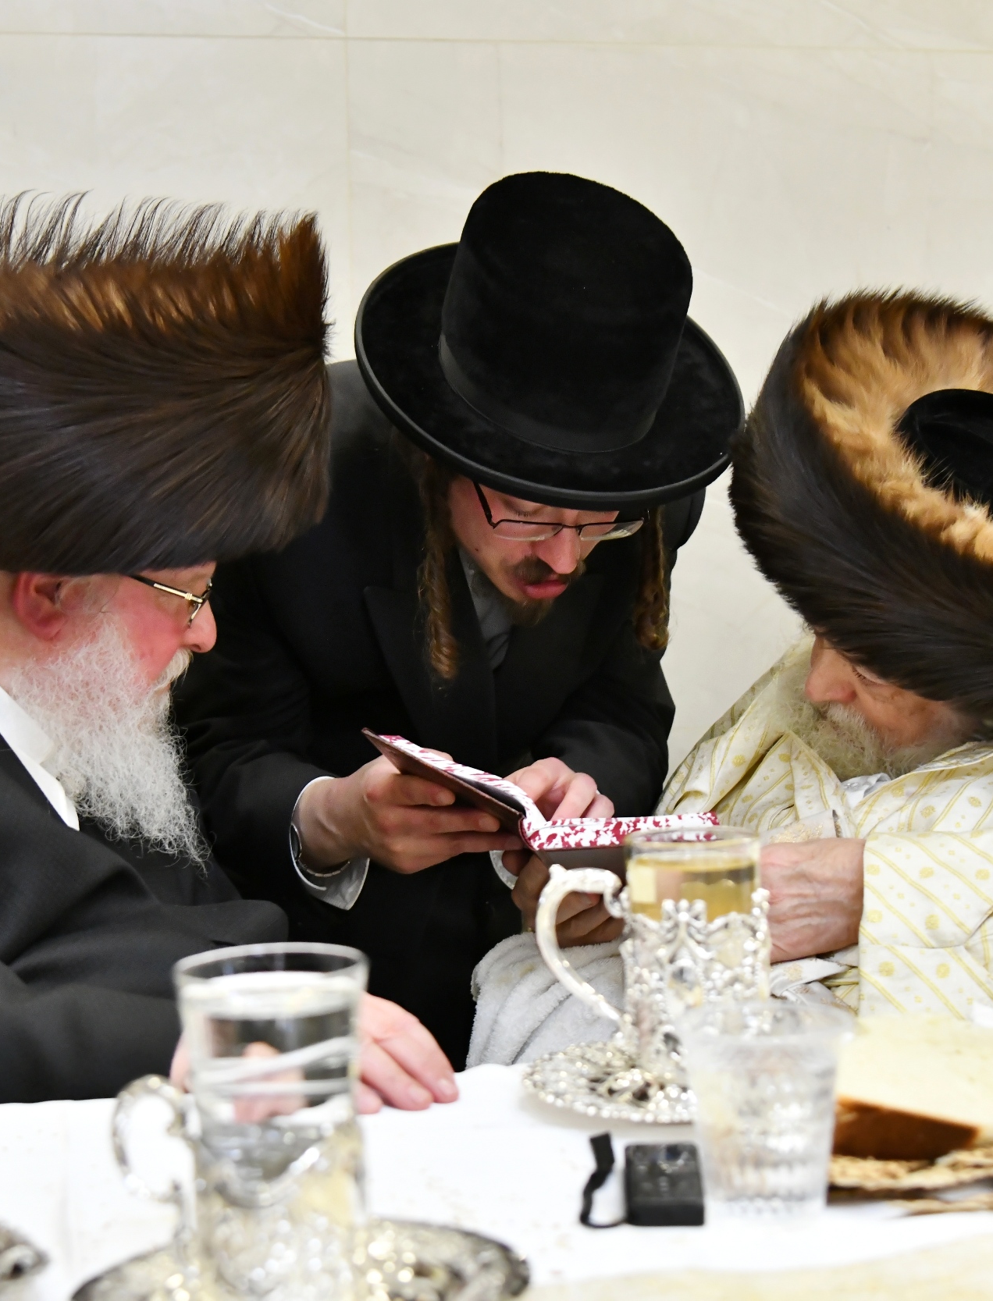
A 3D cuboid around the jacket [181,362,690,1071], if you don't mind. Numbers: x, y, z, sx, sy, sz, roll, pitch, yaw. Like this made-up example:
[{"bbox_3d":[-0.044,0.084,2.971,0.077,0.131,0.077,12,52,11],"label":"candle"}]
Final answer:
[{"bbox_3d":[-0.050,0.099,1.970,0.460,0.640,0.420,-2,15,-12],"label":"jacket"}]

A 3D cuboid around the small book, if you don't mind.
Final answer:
[{"bbox_3d":[0.014,0.134,1.699,0.244,0.065,0.160,14,-22,-2],"label":"small book"}]

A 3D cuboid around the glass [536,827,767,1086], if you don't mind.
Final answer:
[{"bbox_3d":[0.084,0.168,1.370,0.126,0.138,0.083,-1,4,0],"label":"glass"}]

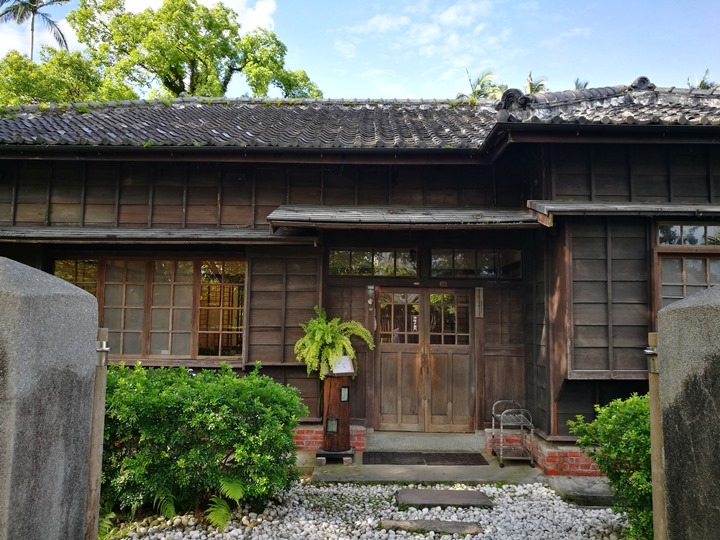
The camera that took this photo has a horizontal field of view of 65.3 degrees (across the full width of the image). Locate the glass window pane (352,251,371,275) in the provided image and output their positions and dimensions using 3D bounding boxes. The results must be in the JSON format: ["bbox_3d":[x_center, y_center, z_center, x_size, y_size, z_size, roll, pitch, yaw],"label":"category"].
[{"bbox_3d":[0.024,-0.086,7.066,0.254,0.312,0.025,1,-5,0],"label":"glass window pane"}]

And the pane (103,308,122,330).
[{"bbox_3d":[-3.134,0.628,7.127,0.254,0.279,0.030,0,-4,0],"label":"pane"}]

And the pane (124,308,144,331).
[{"bbox_3d":[-2.876,0.633,7.155,0.246,0.282,0.020,1,-5,1],"label":"pane"}]

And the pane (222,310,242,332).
[{"bbox_3d":[-1.590,0.634,7.063,0.268,0.274,0.020,1,-5,0],"label":"pane"}]

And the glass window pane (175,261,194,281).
[{"bbox_3d":[-2.243,0.021,7.201,0.236,0.281,0.020,1,-5,1],"label":"glass window pane"}]

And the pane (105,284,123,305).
[{"bbox_3d":[-3.028,0.309,6.923,0.231,0.269,0.025,1,-5,0],"label":"pane"}]

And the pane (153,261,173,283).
[{"bbox_3d":[-2.501,0.022,7.142,0.238,0.282,0.020,1,-5,0],"label":"pane"}]

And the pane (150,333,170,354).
[{"bbox_3d":[-2.517,0.928,7.101,0.254,0.279,0.030,0,-4,0],"label":"pane"}]

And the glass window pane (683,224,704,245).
[{"bbox_3d":[3.452,-0.355,5.806,0.227,0.206,0.025,1,-5,0],"label":"glass window pane"}]

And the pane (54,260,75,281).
[{"bbox_3d":[-3.644,0.015,6.944,0.258,0.267,0.025,1,-5,0],"label":"pane"}]

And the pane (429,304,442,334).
[{"bbox_3d":[0.968,0.623,7.154,0.166,0.371,0.020,1,-5,0],"label":"pane"}]

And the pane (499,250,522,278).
[{"bbox_3d":[1.938,-0.070,7.247,0.309,0.360,0.030,0,-4,0],"label":"pane"}]

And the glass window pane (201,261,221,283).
[{"bbox_3d":[-1.836,0.027,6.959,0.263,0.277,0.025,1,-5,0],"label":"glass window pane"}]

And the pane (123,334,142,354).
[{"bbox_3d":[-2.881,0.939,7.128,0.245,0.283,0.020,1,-5,1],"label":"pane"}]

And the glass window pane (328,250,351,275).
[{"bbox_3d":[-0.265,-0.096,7.262,0.283,0.309,0.030,0,-4,0],"label":"glass window pane"}]

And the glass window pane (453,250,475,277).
[{"bbox_3d":[1.334,-0.083,7.252,0.283,0.334,0.030,0,-4,0],"label":"glass window pane"}]

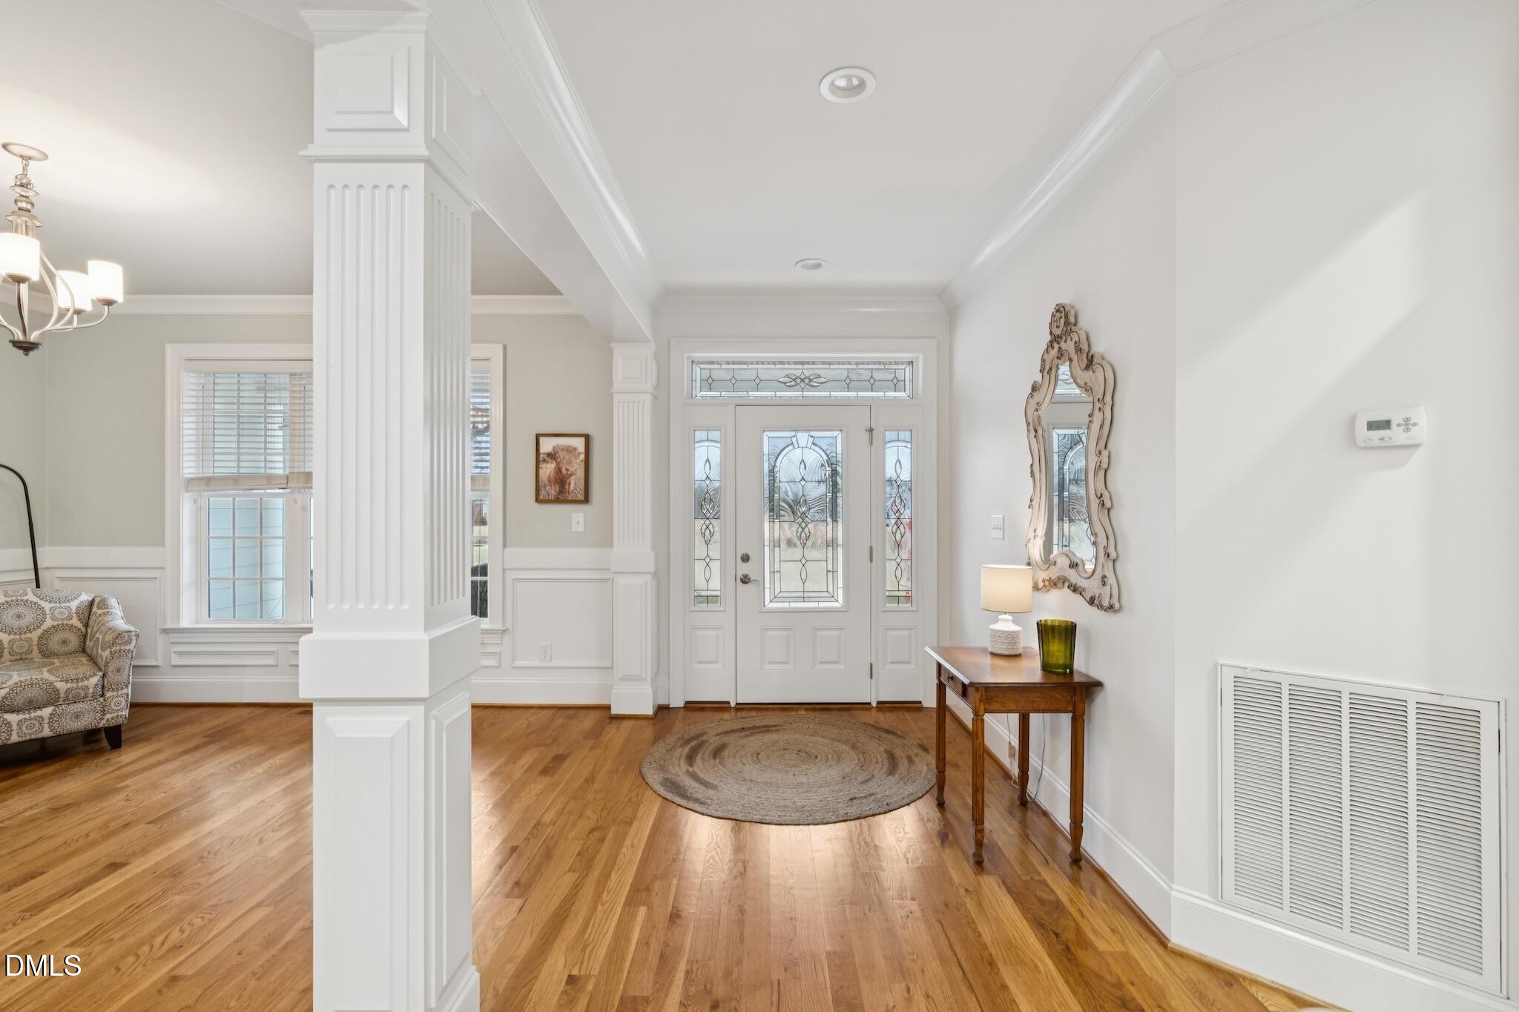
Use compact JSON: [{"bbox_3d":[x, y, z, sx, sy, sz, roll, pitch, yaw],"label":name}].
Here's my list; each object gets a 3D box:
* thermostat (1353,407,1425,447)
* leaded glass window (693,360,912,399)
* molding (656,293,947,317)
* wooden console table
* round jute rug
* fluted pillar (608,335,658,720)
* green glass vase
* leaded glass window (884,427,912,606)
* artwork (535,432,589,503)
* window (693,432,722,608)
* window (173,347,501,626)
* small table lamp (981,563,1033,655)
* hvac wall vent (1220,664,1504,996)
[{"bbox_3d":[1.600,-0.199,1.712,0.030,0.096,0.134,0,0,-45],"label":"thermostat"},{"bbox_3d":[0.294,-0.857,4.590,1.500,0.270,0.045,0,0,1],"label":"leaded glass window"},{"bbox_3d":[0.293,-1.349,4.510,1.980,0.130,0.095,0,0,0],"label":"molding"},{"bbox_3d":[1.021,1.009,2.828,0.490,0.700,0.685,0,0,0],"label":"wooden console table"},{"bbox_3d":[0.162,1.349,3.620,1.530,0.012,1.530,0,0,0],"label":"round jute rug"},{"bbox_3d":[-0.812,0.158,4.450,0.280,2.400,0.250,0,0,0],"label":"fluted pillar"},{"bbox_3d":[1.195,0.564,2.710,0.160,0.188,0.160,0,0,0],"label":"green glass vase"},{"bbox_3d":[0.929,0.087,4.570,0.195,1.200,0.040,0,0,0],"label":"leaded glass window"},{"bbox_3d":[-1.329,-0.251,4.550,0.356,0.470,0.030,0,0,1],"label":"artwork"},{"bbox_3d":[-0.348,0.085,4.570,0.195,1.200,0.040,0,0,0],"label":"window"},{"bbox_3d":[-2.870,-0.130,4.600,2.250,1.900,0.120,0,0,0],"label":"window"},{"bbox_3d":[1.116,0.464,3.040,0.233,0.386,0.233,0,0,1],"label":"small table lamp"},{"bbox_3d":[1.553,0.805,1.784,0.025,0.700,0.570,0,0,-45],"label":"hvac wall vent"}]

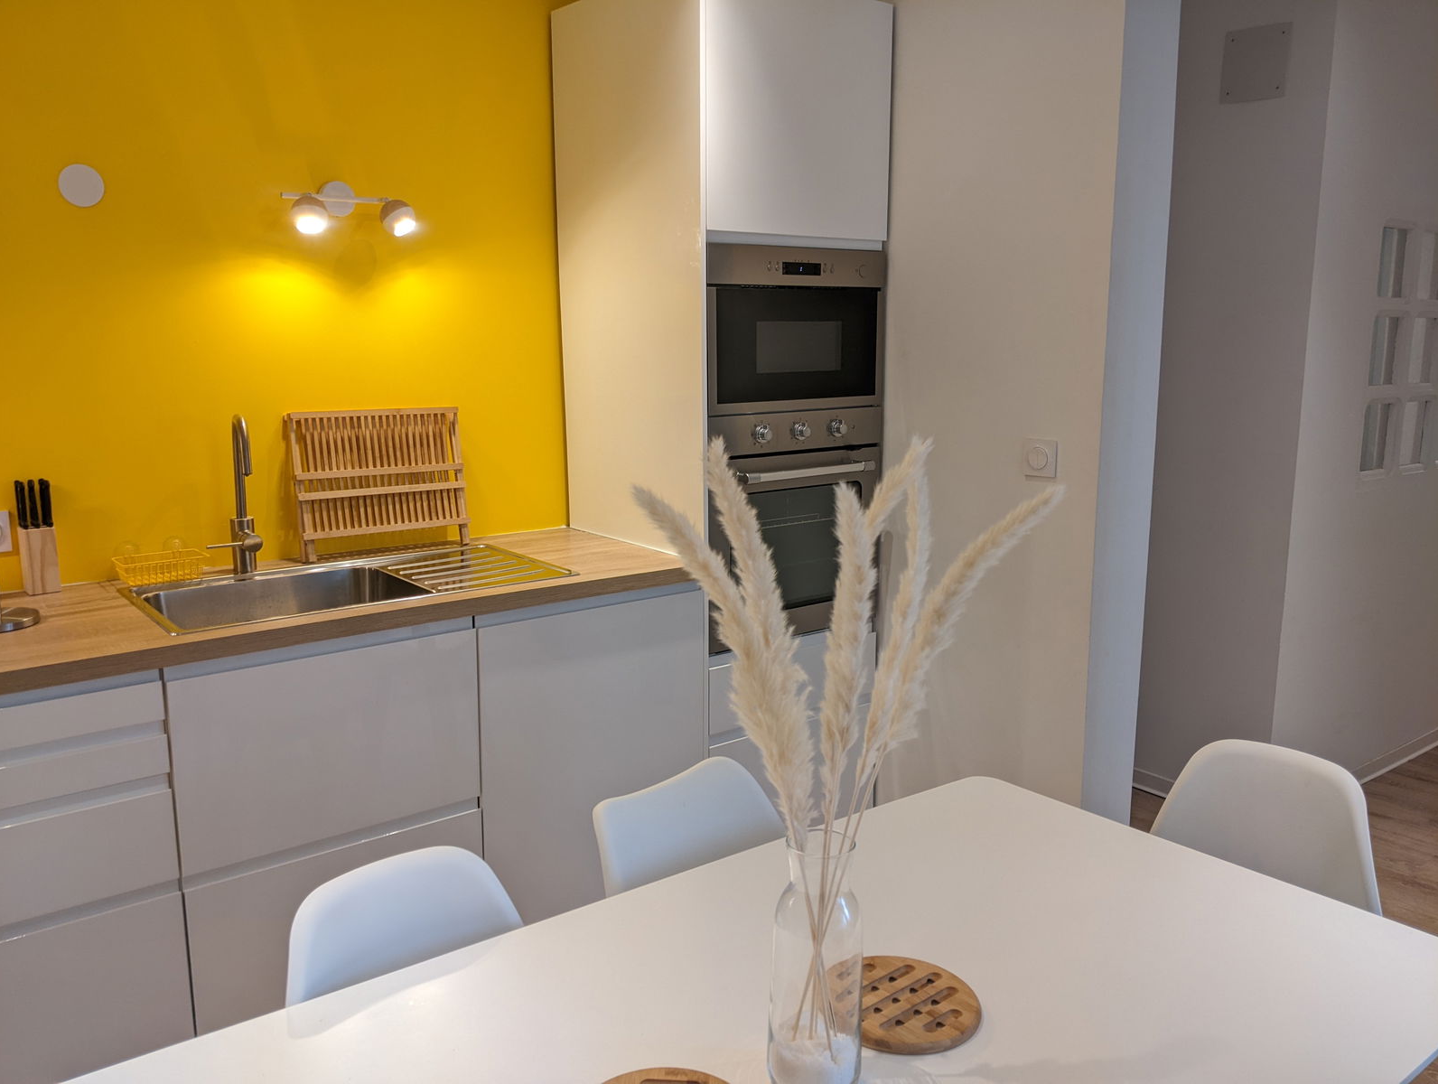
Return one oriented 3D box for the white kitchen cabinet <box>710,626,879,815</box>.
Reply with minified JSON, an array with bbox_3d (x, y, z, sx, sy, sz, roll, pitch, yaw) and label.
[{"bbox_3d":[0.018,0.517,3.235,0.600,0.620,0.605,-8,13,-38],"label":"white kitchen cabinet"}]

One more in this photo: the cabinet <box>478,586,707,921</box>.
[{"bbox_3d":[-0.283,0.521,2.617,0.596,0.788,0.028,-8,13,-38],"label":"cabinet"}]

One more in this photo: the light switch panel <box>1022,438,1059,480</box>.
[{"bbox_3d":[0.752,-0.195,2.638,0.012,0.086,0.086,-8,13,-37],"label":"light switch panel"}]

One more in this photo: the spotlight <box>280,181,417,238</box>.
[{"bbox_3d":[-0.874,-0.788,2.659,0.312,0.130,0.125,-8,13,-37],"label":"spotlight"}]

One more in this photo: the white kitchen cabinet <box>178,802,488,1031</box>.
[{"bbox_3d":[-0.902,0.748,2.467,0.599,0.390,0.500,-8,13,-38],"label":"white kitchen cabinet"}]

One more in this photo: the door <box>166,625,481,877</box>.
[{"bbox_3d":[-0.751,0.389,2.212,0.599,0.388,0.028,-8,13,-38],"label":"door"}]

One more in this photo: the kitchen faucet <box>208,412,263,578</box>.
[{"bbox_3d":[-1.084,-0.099,2.508,0.120,0.366,0.155,-7,12,-34],"label":"kitchen faucet"}]

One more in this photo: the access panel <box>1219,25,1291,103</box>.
[{"bbox_3d":[1.527,-1.356,3.200,0.012,0.198,0.190,-8,13,-38],"label":"access panel"}]

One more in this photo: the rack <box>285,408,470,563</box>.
[{"bbox_3d":[-0.841,-0.152,2.825,0.442,0.357,0.085,-8,13,-37],"label":"rack"}]

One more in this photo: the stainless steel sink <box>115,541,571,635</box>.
[{"bbox_3d":[-0.804,0.176,2.522,0.864,0.188,0.482,-8,13,-38],"label":"stainless steel sink"}]

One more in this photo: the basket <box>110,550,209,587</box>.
[{"bbox_3d":[-1.244,0.058,2.517,0.177,0.053,0.118,-8,13,-37],"label":"basket"}]

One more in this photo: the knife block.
[{"bbox_3d":[-1.443,0.038,2.396,0.060,0.138,0.063,-8,13,-37],"label":"knife block"}]

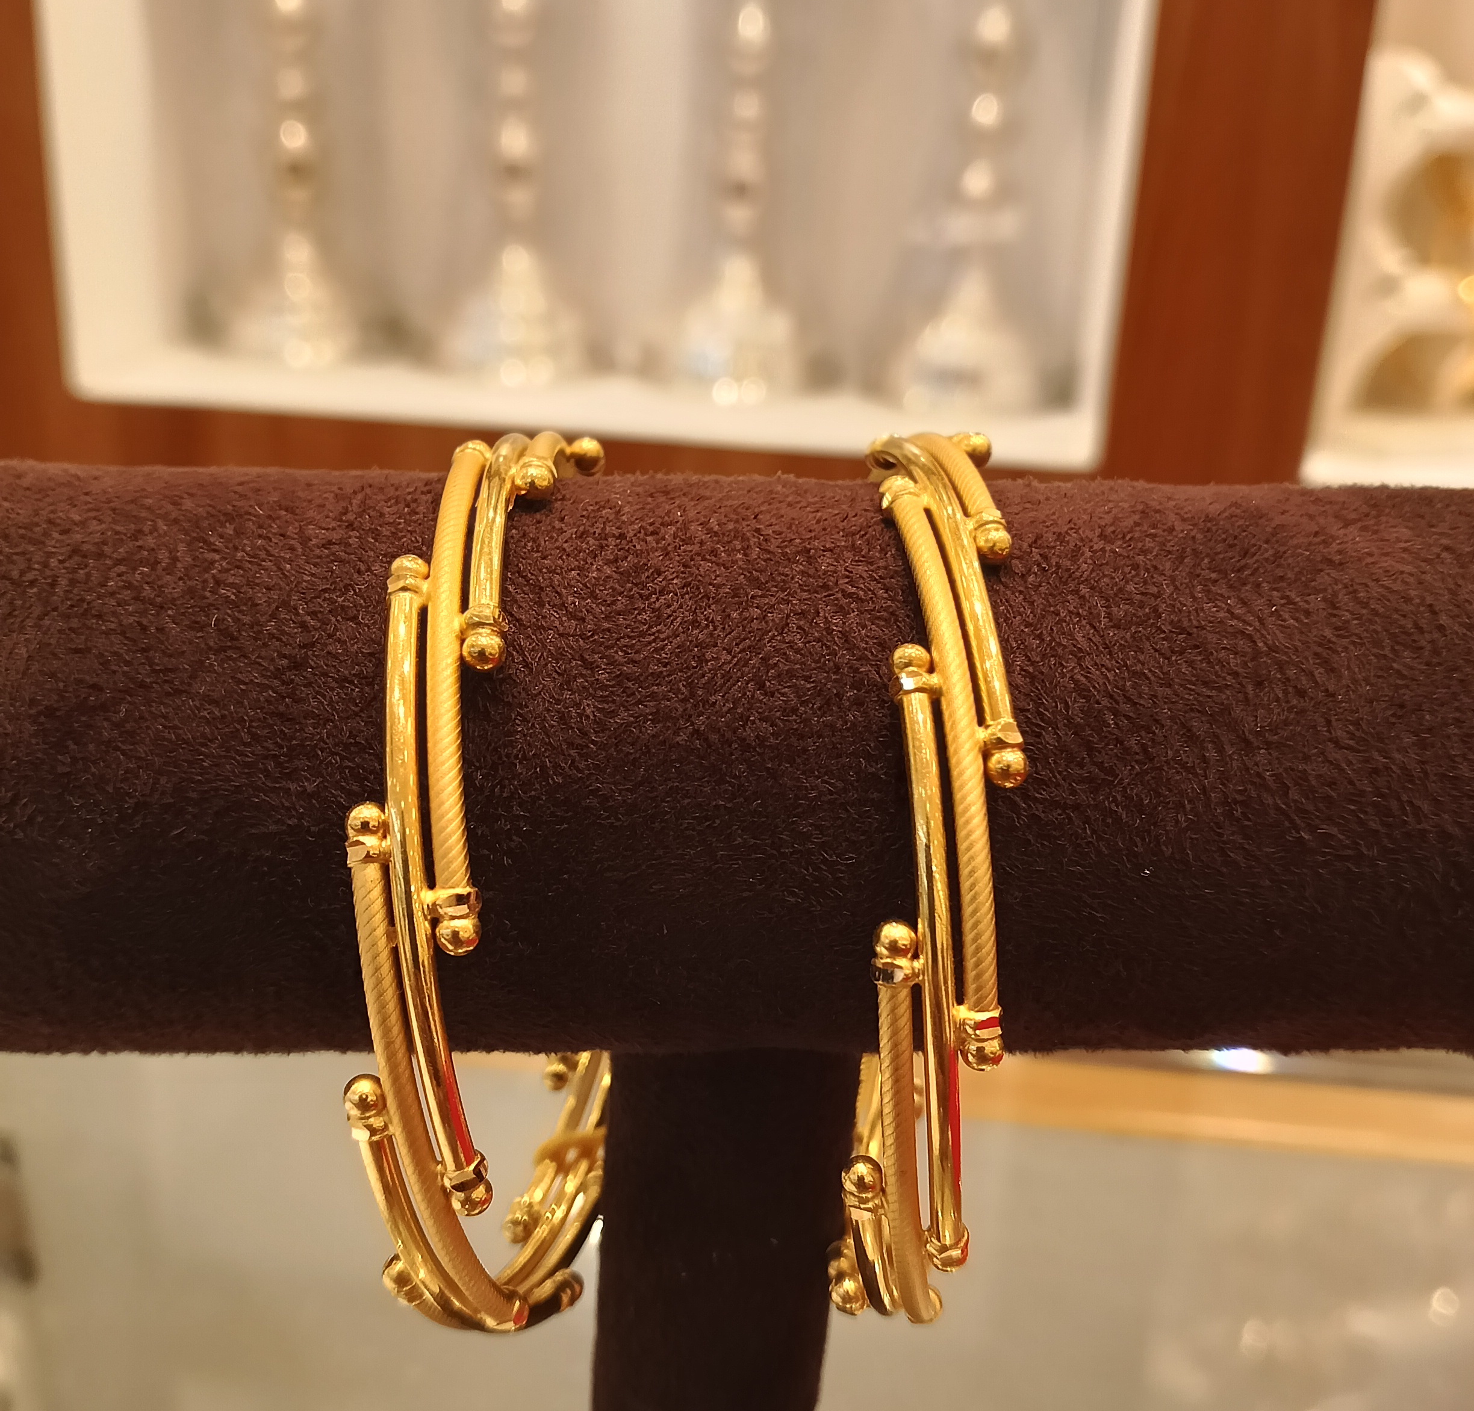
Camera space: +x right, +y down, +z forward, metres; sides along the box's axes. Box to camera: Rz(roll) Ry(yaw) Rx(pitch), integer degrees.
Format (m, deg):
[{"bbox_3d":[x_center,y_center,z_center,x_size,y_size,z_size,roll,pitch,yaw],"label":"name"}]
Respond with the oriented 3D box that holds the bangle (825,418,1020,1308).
[{"bbox_3d":[0.014,0.013,0.120,0.009,0.067,0.067,3,18,3],"label":"bangle"}]

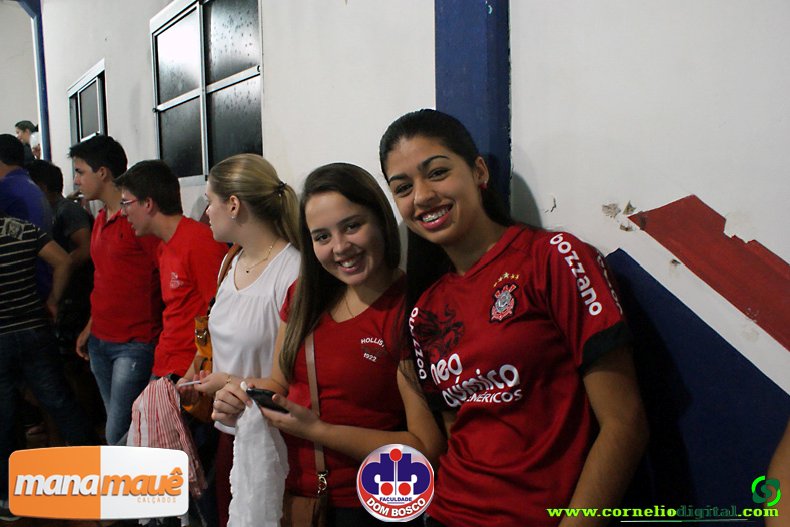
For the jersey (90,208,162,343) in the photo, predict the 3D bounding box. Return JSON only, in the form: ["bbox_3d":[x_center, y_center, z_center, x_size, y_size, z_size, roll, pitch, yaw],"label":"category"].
[{"bbox_3d":[-1.060,0.040,2.420,0.410,0.580,0.260,4,8,29],"label":"jersey"}]

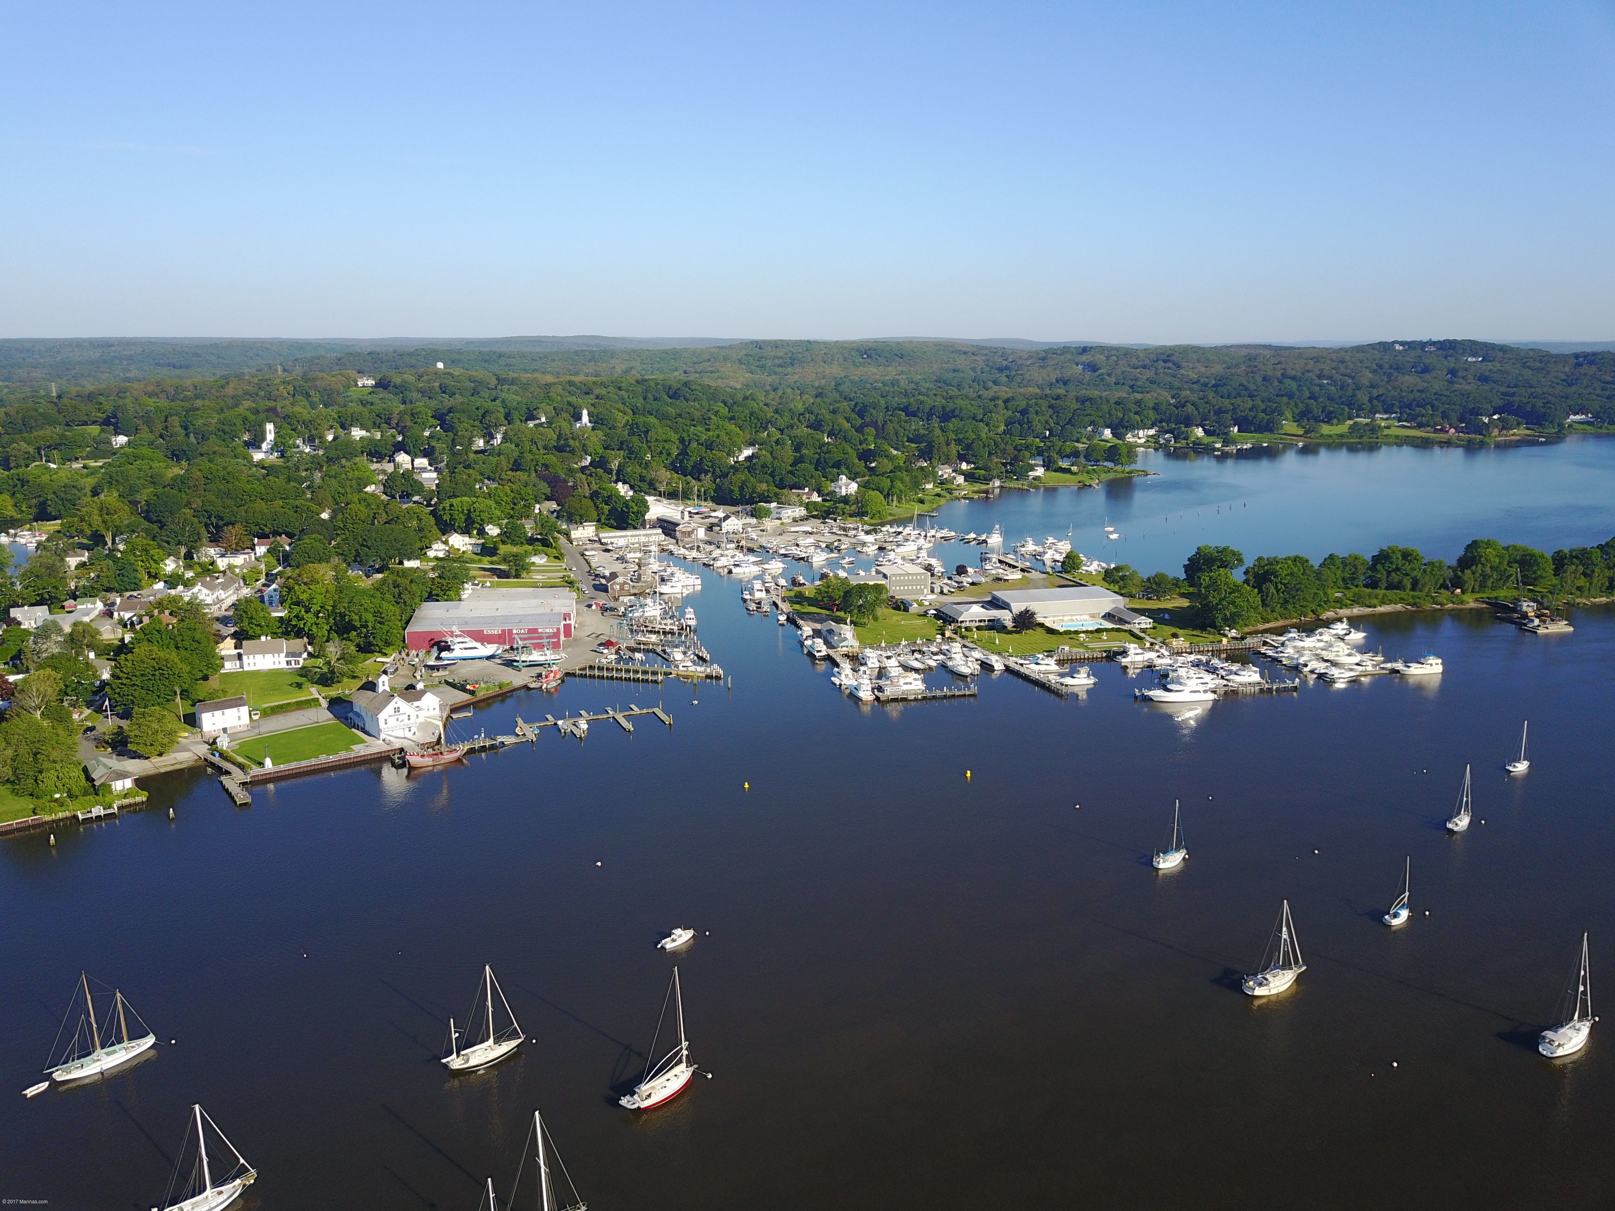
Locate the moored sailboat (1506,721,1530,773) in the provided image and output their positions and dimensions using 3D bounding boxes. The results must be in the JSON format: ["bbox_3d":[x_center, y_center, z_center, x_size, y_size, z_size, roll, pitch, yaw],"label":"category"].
[{"bbox_3d":[170.550,33.437,289.864,7.500,12.000,2.500,-5,13,-23],"label":"moored sailboat"}]

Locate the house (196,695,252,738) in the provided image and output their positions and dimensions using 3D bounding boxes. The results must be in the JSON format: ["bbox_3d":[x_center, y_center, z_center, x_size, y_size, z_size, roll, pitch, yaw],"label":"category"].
[{"bbox_3d":[-157.860,29.400,327.870,11.600,9.000,8.200,-9,15,-36],"label":"house"}]

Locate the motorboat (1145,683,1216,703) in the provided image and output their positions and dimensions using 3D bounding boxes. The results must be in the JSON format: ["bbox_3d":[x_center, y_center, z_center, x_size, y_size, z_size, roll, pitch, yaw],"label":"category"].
[{"bbox_3d":[106.800,24.567,346.704,19.000,5.000,5.200,-1,12,-7],"label":"motorboat"}]

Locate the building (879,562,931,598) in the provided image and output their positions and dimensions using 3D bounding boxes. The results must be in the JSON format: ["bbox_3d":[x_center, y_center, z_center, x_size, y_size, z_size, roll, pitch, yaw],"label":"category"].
[{"bbox_3d":[38.547,-10.214,488.340,16.000,8.600,18.500,-3,13,-15],"label":"building"}]

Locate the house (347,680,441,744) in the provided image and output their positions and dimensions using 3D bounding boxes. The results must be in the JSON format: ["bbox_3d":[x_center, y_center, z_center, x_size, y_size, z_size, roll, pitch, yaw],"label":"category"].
[{"bbox_3d":[-112.830,26.350,334.490,21.000,13.400,21.800,-9,15,-36],"label":"house"}]

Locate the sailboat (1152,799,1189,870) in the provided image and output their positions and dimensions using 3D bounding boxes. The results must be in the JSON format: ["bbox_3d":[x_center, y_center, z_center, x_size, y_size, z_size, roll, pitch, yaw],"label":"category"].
[{"bbox_3d":[71.634,44.348,237.110,8.900,12.800,2.800,-7,14,-31],"label":"sailboat"}]

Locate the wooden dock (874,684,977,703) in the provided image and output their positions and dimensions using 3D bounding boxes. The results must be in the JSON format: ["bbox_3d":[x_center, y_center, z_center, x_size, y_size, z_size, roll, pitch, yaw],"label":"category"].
[{"bbox_3d":[34.331,24.998,349.400,29.000,2.800,3.000,-3,13,-14],"label":"wooden dock"}]

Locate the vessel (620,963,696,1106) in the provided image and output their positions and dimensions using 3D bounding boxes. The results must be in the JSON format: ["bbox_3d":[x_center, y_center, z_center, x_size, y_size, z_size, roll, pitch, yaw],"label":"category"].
[{"bbox_3d":[-20.550,61.070,172.080,12.100,18.200,3.700,-10,16,-40],"label":"vessel"}]

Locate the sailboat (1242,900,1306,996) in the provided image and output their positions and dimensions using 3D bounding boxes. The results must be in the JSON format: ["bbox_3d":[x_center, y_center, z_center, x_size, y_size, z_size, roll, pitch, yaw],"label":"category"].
[{"bbox_3d":[74.394,53.778,191.397,11.600,13.800,3.500,-6,14,-25],"label":"sailboat"}]

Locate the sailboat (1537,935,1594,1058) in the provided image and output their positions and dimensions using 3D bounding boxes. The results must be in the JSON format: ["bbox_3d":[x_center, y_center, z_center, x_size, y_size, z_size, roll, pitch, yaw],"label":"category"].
[{"bbox_3d":[111.302,55.936,175.606,12.000,16.400,3.500,-7,14,-30],"label":"sailboat"}]

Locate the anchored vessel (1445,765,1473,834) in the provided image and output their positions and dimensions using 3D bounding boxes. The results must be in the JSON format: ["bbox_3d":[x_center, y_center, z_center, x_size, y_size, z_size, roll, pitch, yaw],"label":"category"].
[{"bbox_3d":[137.940,40.169,254.907,8.500,13.600,2.800,-9,15,-35],"label":"anchored vessel"}]

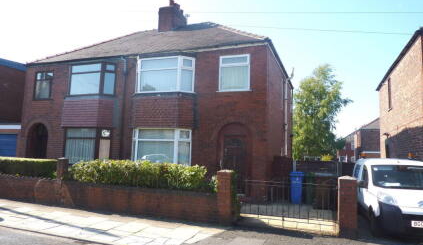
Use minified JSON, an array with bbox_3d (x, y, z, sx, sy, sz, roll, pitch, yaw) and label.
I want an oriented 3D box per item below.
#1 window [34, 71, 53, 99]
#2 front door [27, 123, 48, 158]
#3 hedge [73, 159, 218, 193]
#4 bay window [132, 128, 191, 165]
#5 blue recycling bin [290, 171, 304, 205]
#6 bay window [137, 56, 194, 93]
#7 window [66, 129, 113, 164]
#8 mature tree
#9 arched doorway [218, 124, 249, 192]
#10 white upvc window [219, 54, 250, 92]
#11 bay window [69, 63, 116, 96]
[{"bbox_3d":[-7.883,-1.775,14.345,1.086,1.373,0.150,0,-6,21],"label":"window"},{"bbox_3d":[-7.994,1.282,14.148,1.240,2.497,0.250,0,-6,21],"label":"front door"},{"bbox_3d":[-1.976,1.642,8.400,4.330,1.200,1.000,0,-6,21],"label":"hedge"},{"bbox_3d":[-2.018,0.984,11.490,2.542,1.497,0.541,0,-6,21],"label":"bay window"},{"bbox_3d":[2.897,2.166,10.306,0.490,1.070,0.550,0,-6,21],"label":"blue recycling bin"},{"bbox_3d":[-1.923,-1.794,11.769,2.542,1.343,0.541,0,-6,21],"label":"bay window"},{"bbox_3d":[-5.430,1.000,12.812,2.583,1.497,0.541,0,-6,21],"label":"window"},{"bbox_3d":[8.160,-0.256,23.074,4.800,8.800,4.600,0,-6,21],"label":"mature tree"},{"bbox_3d":[0.823,1.280,10.775,1.199,2.506,0.400,0,-6,21],"label":"arched doorway"},{"bbox_3d":[0.803,-1.777,10.958,1.158,1.332,0.140,0,-6,21],"label":"white upvc window"},{"bbox_3d":[-5.333,-1.823,13.096,2.583,1.414,0.541,0,-6,21],"label":"bay window"}]

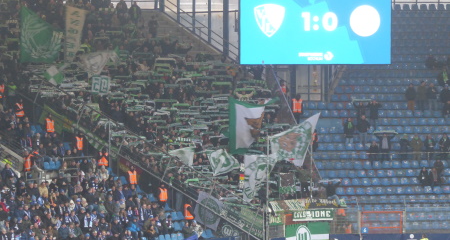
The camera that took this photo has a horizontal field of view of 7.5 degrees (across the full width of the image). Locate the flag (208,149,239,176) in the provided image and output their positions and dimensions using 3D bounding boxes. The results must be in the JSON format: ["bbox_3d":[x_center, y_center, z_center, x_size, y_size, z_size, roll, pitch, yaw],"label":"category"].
[{"bbox_3d":[-0.071,2.016,163.500,1.450,1.250,0.350,0,1,-6],"label":"flag"}]

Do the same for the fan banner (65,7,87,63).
[{"bbox_3d":[-7.439,-4.254,171.500,1.080,2.880,0.300,0,2,-11],"label":"fan banner"}]

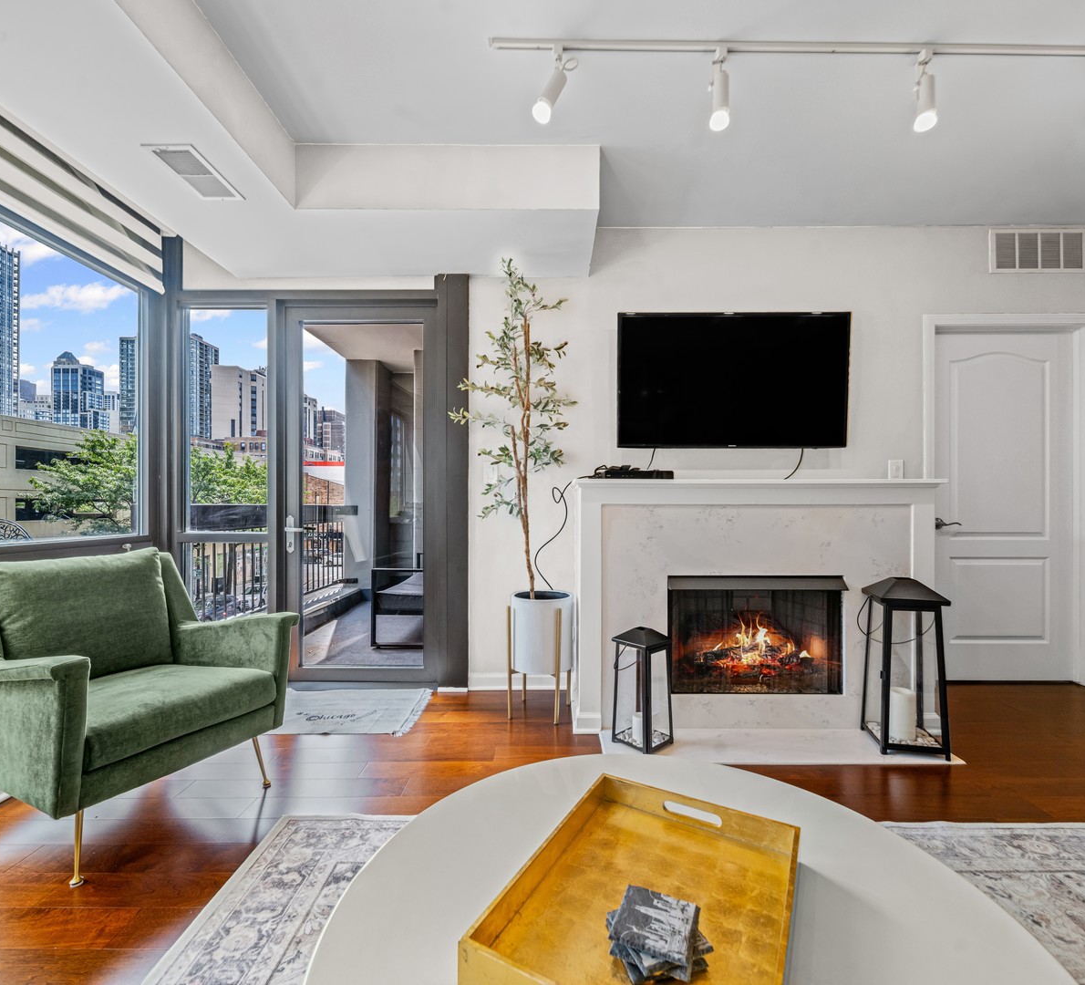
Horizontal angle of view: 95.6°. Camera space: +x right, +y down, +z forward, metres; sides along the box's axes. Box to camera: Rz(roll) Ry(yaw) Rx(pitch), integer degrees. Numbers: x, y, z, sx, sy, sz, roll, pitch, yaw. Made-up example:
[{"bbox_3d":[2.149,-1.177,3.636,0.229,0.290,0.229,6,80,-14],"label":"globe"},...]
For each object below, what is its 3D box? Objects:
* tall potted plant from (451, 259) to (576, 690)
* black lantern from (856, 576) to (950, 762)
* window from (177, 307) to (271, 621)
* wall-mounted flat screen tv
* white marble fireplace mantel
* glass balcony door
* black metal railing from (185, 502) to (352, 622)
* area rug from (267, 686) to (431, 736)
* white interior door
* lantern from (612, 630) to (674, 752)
[{"bbox_3d":[-0.120,-0.030,2.480,0.620,2.250,0.540,0,-1,0],"label":"tall potted plant"},{"bbox_3d":[1.558,0.730,2.120,0.245,0.720,0.245,0,-1,12],"label":"black lantern"},{"bbox_3d":[-1.810,0.005,2.800,0.540,2.120,0.080,0,0,0],"label":"window"},{"bbox_3d":[1.022,-0.597,2.655,1.235,0.710,0.060,0,4,0],"label":"wall-mounted flat screen tv"},{"bbox_3d":[0.995,0.527,2.505,1.700,1.170,0.550,0,0,0],"label":"white marble fireplace mantel"},{"bbox_3d":[-1.090,0.010,2.860,0.910,2.180,0.080,0,-1,1],"label":"glass balcony door"},{"bbox_3d":[-2.250,0.550,4.330,0.080,0.920,2.600,0,-1,1],"label":"black metal railing"},{"bbox_3d":[-1.040,1.106,2.510,0.850,0.012,0.510,0,0,0],"label":"area rug"},{"bbox_3d":[2.670,0.082,2.870,0.860,2.040,0.060,0,-1,1],"label":"white interior door"},{"bbox_3d":[0.443,0.846,2.165,0.175,0.510,0.175,0,0,-42],"label":"lantern"}]

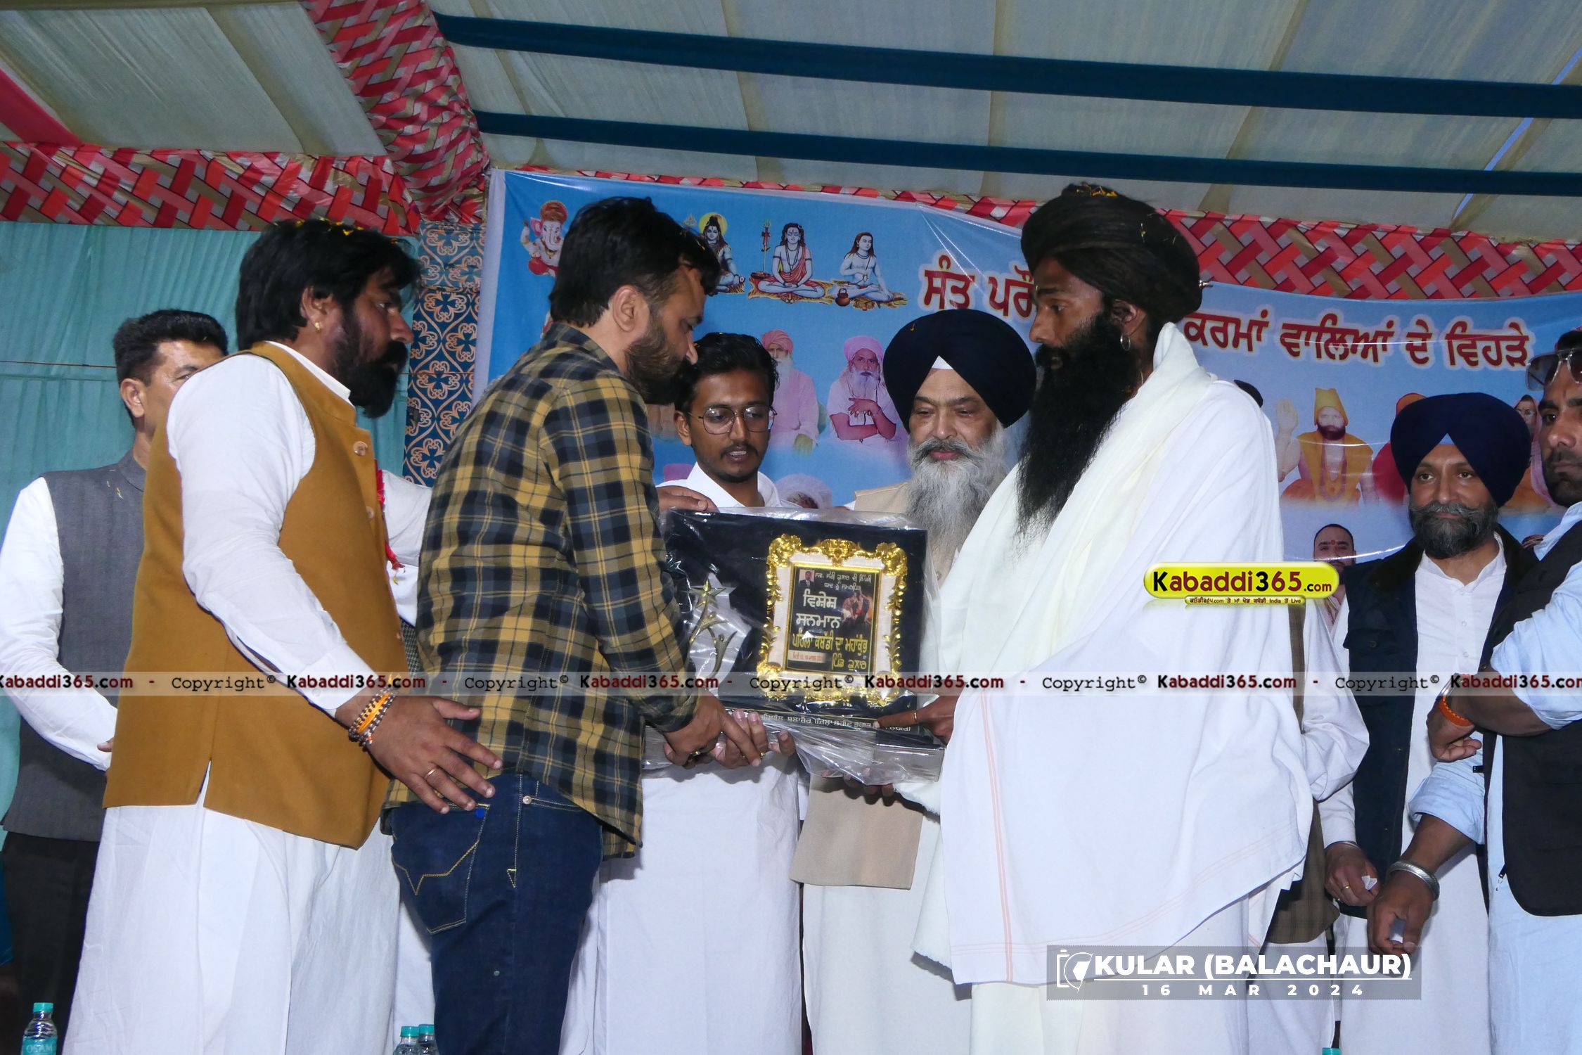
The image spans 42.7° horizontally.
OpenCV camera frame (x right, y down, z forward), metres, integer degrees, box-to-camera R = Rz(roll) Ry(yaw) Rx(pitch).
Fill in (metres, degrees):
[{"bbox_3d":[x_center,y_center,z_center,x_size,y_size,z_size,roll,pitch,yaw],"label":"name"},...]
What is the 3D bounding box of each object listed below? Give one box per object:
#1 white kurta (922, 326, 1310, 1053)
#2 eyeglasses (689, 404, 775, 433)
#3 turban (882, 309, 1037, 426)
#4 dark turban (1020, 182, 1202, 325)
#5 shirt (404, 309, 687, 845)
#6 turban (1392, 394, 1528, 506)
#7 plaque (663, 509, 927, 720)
[{"bbox_3d":[0.430,0.257,2.680,0.450,1.060,0.510,7,-12,-22],"label":"white kurta"},{"bbox_3d":[-0.109,-0.188,3.485,0.139,0.048,0.140,-4,6,-16],"label":"eyeglasses"},{"bbox_3d":[0.288,-0.272,3.450,0.255,0.185,0.250,1,-6,16],"label":"turban"},{"bbox_3d":[0.443,-0.380,2.800,0.250,0.190,0.220,5,-10,-12],"label":"dark turban"},{"bbox_3d":[-0.336,0.087,2.730,0.420,0.740,0.480,5,-12,-17],"label":"shirt"},{"bbox_3d":[1.172,-0.134,3.540,0.245,0.185,0.245,-2,-10,27],"label":"turban"},{"bbox_3d":[0.007,0.132,2.700,0.355,0.285,0.060,4,-18,-4],"label":"plaque"}]

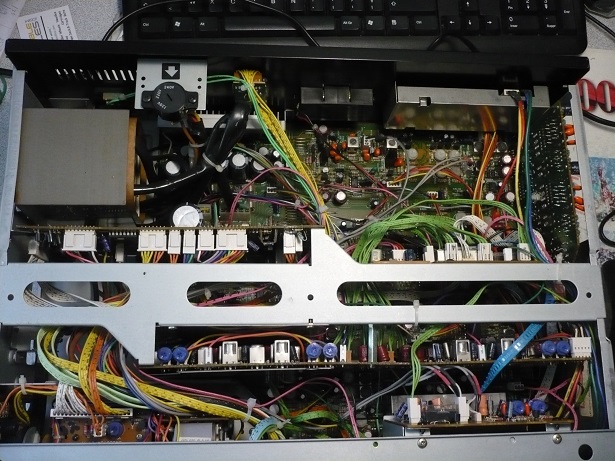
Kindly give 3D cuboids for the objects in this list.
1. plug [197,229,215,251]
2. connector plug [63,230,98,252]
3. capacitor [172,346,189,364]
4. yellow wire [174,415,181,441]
[{"bbox_3d":[-0.070,0.007,0.432,0.011,0.006,0.014,-1,78,-5],"label":"plug"},{"bbox_3d":[-0.152,0.007,0.415,0.021,0.006,0.013,0,77,-5],"label":"connector plug"},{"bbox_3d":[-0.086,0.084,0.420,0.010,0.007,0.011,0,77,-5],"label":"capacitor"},{"bbox_3d":[-0.090,0.136,0.429,0.004,0.015,0.018,0,77,-5],"label":"yellow wire"}]

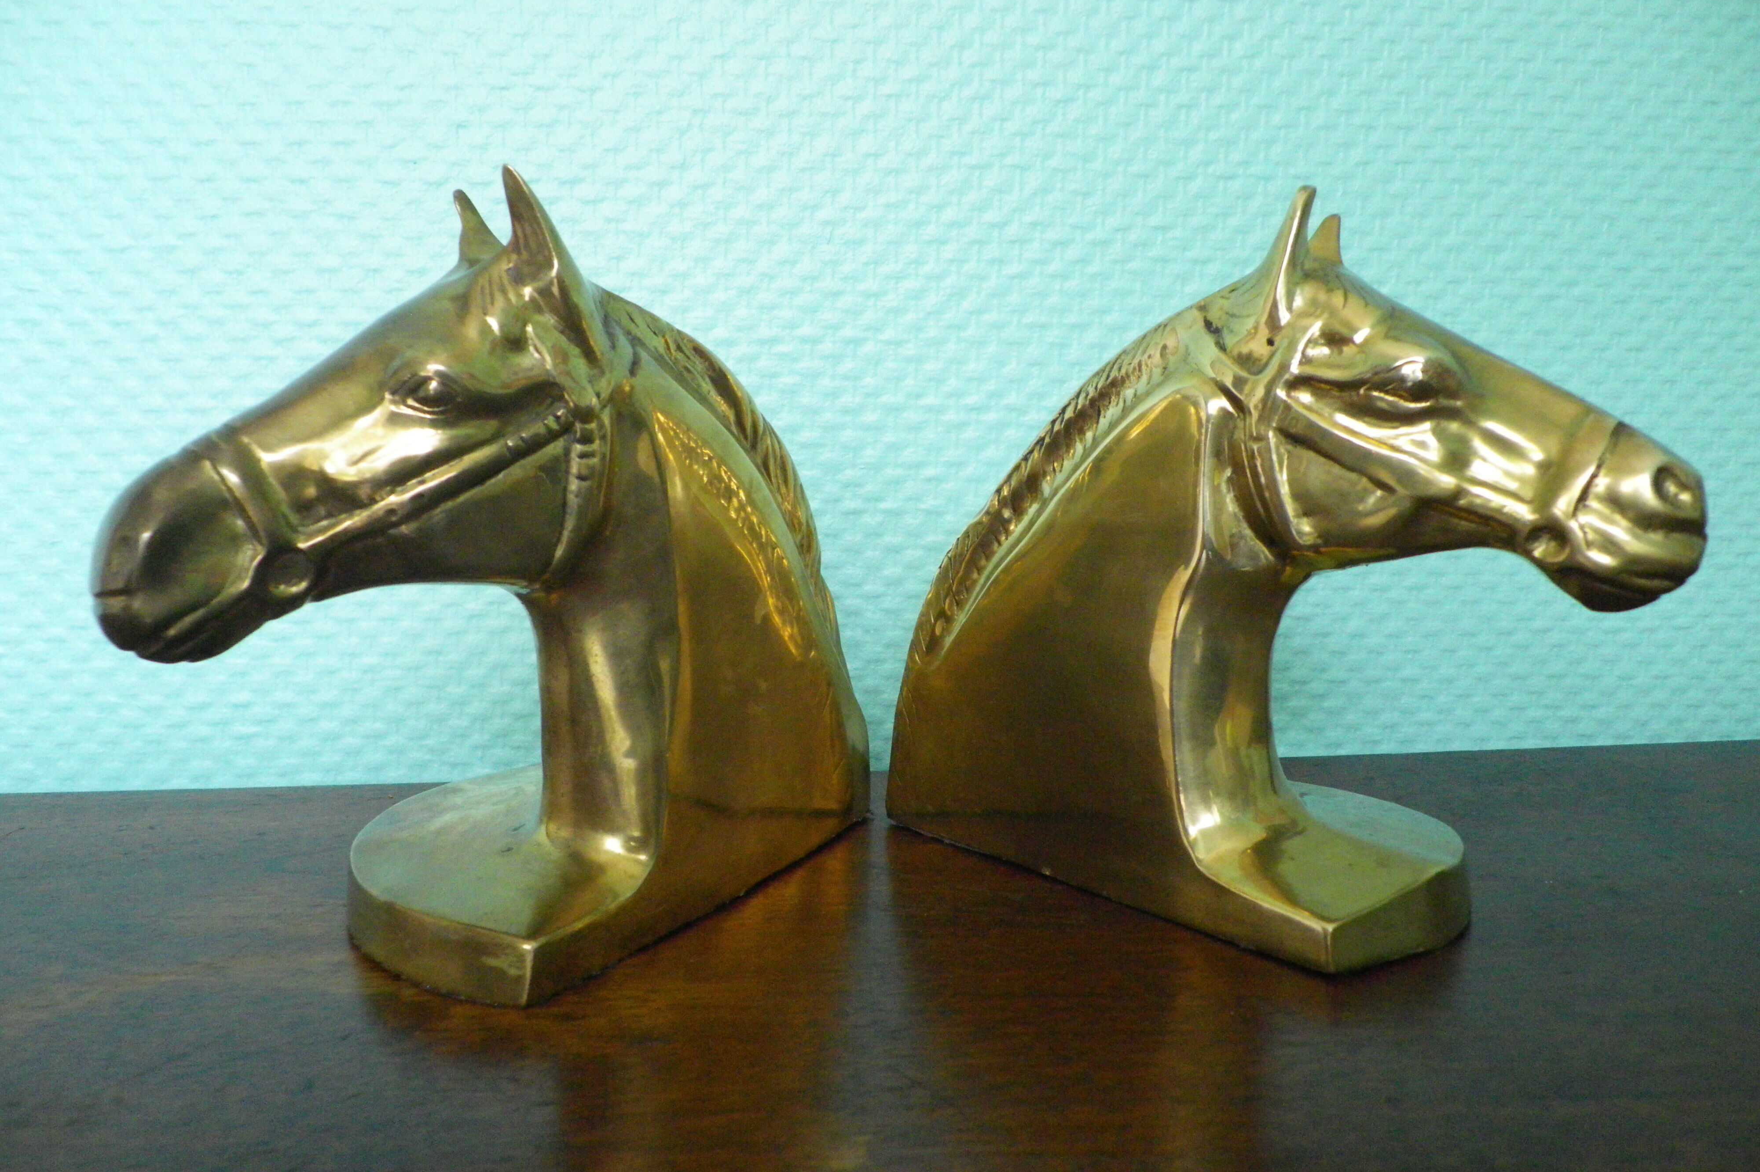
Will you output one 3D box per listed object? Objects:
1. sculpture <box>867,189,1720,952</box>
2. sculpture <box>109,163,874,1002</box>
[{"bbox_3d":[0.102,-0.010,0.351,0.095,0.166,0.193,-8,12,-44],"label":"sculpture"},{"bbox_3d":[-0.091,-0.008,0.332,0.095,0.168,0.193,5,10,31],"label":"sculpture"}]

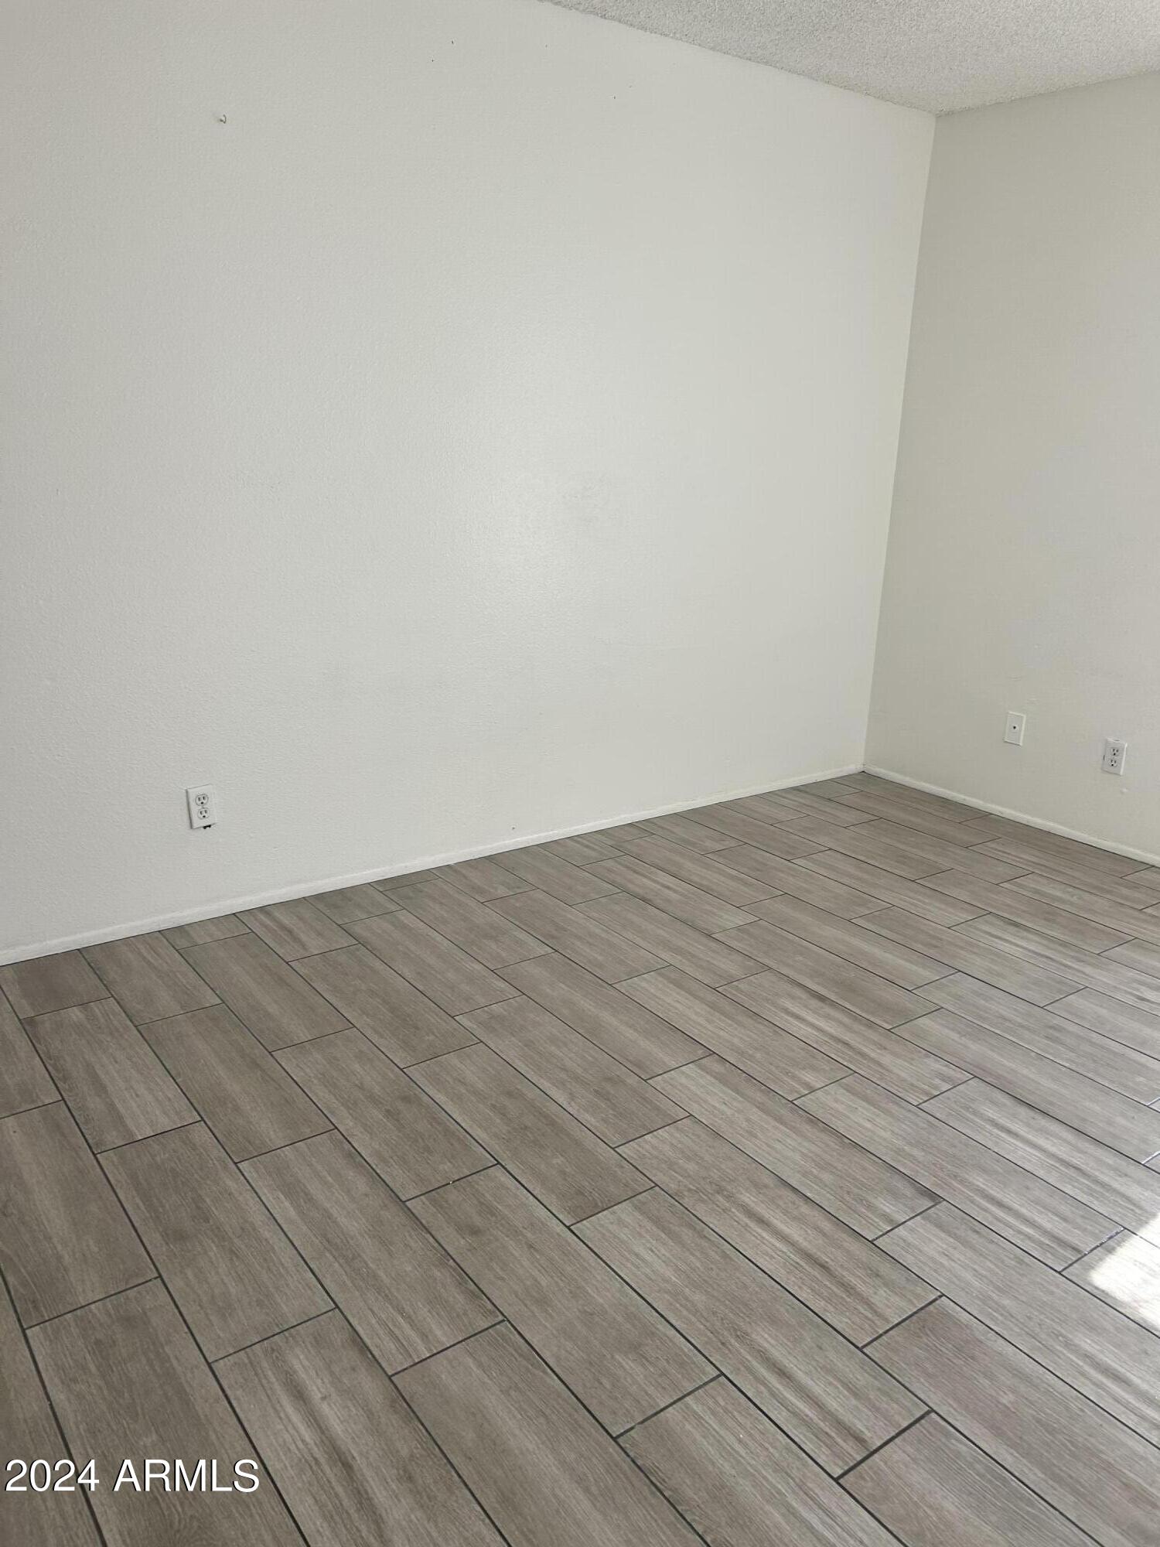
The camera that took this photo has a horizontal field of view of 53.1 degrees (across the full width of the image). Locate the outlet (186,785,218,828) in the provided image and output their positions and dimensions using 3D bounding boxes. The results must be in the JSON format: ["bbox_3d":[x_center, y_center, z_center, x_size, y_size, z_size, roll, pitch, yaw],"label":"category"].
[{"bbox_3d":[-1.020,0.090,3.138,0.071,0.115,0.010,-11,21,-35],"label":"outlet"}]

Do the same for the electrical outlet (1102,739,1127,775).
[{"bbox_3d":[1.803,-0.057,3.928,0.010,0.115,0.071,-11,21,-35],"label":"electrical outlet"}]

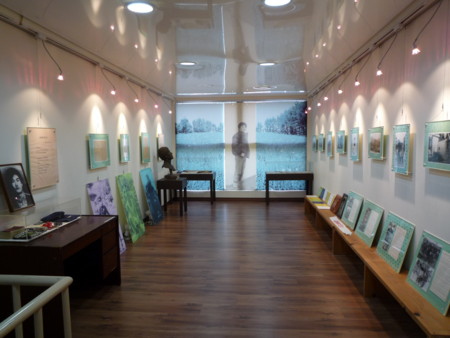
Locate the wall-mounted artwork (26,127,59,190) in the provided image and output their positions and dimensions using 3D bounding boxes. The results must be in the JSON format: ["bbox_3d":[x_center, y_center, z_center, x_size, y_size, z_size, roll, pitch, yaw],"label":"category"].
[{"bbox_3d":[-1.750,-0.108,3.123,0.031,0.564,0.417,0,5,5],"label":"wall-mounted artwork"}]

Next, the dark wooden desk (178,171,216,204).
[{"bbox_3d":[-0.790,0.473,8.075,1.070,0.744,0.465,0,5,5],"label":"dark wooden desk"}]

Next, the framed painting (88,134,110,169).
[{"bbox_3d":[-1.636,-0.237,4.245,0.031,0.428,0.527,0,5,5],"label":"framed painting"}]

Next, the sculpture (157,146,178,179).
[{"bbox_3d":[-1.183,-0.118,6.855,0.403,0.679,0.279,0,5,5],"label":"sculpture"}]

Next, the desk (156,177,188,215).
[{"bbox_3d":[-1.104,0.586,6.904,0.527,0.736,0.450,0,5,5],"label":"desk"}]

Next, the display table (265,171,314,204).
[{"bbox_3d":[1.539,0.458,7.853,1.085,0.744,0.465,0,5,5],"label":"display table"}]

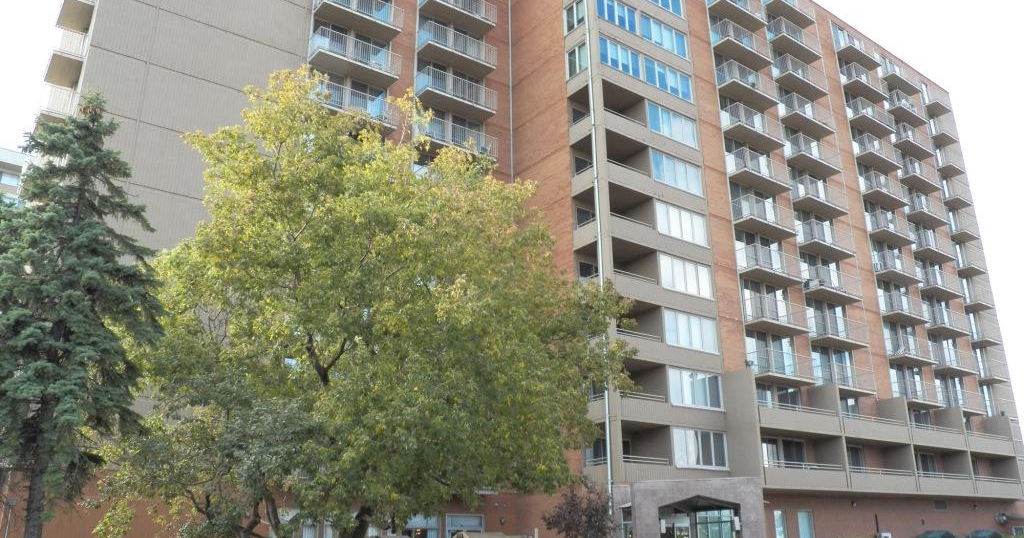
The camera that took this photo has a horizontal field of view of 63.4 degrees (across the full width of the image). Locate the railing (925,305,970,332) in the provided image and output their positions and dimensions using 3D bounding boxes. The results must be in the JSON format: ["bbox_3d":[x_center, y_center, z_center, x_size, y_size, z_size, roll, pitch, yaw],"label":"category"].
[{"bbox_3d":[27.417,3.407,52.033,3.920,1.191,1.040,14,-24,-35],"label":"railing"}]

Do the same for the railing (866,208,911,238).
[{"bbox_3d":[24.176,-2.521,52.818,4.110,1.160,1.040,14,-24,-36],"label":"railing"}]

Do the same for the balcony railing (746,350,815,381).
[{"bbox_3d":[13.194,4.774,40.234,3.968,1.136,1.078,14,-24,-35],"label":"balcony railing"}]

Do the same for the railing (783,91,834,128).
[{"bbox_3d":[17.003,-8.769,47.678,3.936,1.191,1.040,14,-24,-35],"label":"railing"}]

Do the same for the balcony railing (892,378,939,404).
[{"bbox_3d":[24.354,7.498,49.363,4.110,1.160,1.040,14,-24,-36],"label":"balcony railing"}]

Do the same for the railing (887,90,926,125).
[{"bbox_3d":[27.296,-10.972,57.241,3.920,1.191,1.040,14,-24,-35],"label":"railing"}]

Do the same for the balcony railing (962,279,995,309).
[{"bbox_3d":[31.936,2.060,56.792,2.323,1.197,1.052,14,-24,-35],"label":"balcony railing"}]

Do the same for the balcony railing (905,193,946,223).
[{"bbox_3d":[27.716,-3.825,55.267,3.953,1.197,1.052,14,-24,-35],"label":"balcony railing"}]

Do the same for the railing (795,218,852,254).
[{"bbox_3d":[17.297,-1.527,45.584,3.953,1.197,1.052,14,-24,-35],"label":"railing"}]

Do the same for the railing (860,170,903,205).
[{"bbox_3d":[23.145,-4.839,51.364,3.887,1.191,1.040,14,-24,-35],"label":"railing"}]

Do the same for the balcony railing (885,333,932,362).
[{"bbox_3d":[23.194,4.775,47.930,3.887,1.191,1.040,14,-24,-35],"label":"balcony railing"}]

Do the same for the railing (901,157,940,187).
[{"bbox_3d":[28.041,-6.404,56.888,4.000,1.120,1.030,14,-24,-35],"label":"railing"}]

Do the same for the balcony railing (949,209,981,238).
[{"bbox_3d":[31.916,-2.786,58.511,2.323,1.197,1.052,14,-24,-35],"label":"balcony railing"}]

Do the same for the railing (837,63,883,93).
[{"bbox_3d":[23.999,-12.541,56.273,4.110,1.160,1.040,14,-24,-36],"label":"railing"}]

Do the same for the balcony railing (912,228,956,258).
[{"bbox_3d":[28.094,-1.480,55.141,4.000,1.120,1.030,14,-24,-35],"label":"balcony railing"}]

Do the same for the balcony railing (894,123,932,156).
[{"bbox_3d":[27.656,-8.686,57.033,3.953,1.197,1.052,14,-24,-35],"label":"balcony railing"}]

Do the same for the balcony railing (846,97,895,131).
[{"bbox_3d":[24.043,-10.036,55.409,4.110,1.160,1.040,14,-24,-36],"label":"balcony railing"}]

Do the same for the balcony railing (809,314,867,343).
[{"bbox_3d":[17.535,3.344,44.366,3.985,1.136,1.078,14,-24,-35],"label":"balcony railing"}]

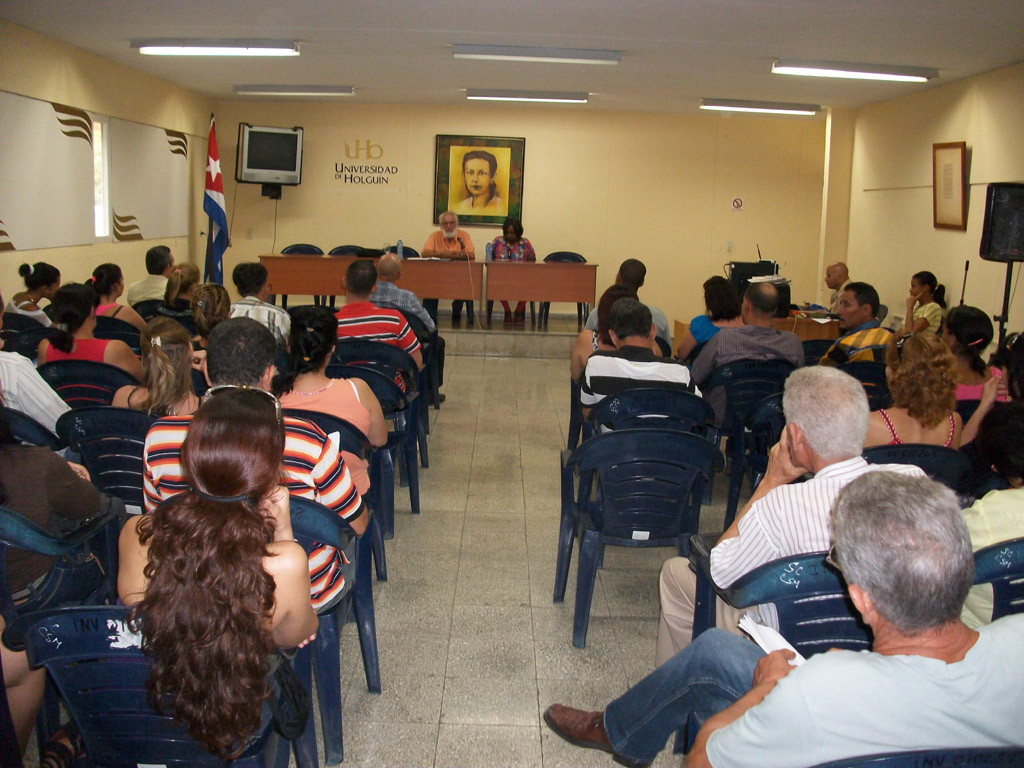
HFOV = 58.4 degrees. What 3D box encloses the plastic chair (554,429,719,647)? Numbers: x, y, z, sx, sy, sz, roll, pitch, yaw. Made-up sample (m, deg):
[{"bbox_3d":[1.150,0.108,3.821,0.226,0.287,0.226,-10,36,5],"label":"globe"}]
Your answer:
[{"bbox_3d":[0.466,0.516,3.498,0.570,0.830,0.560,2,11,-1],"label":"plastic chair"}]

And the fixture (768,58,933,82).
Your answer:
[{"bbox_3d":[2.508,-2.318,6.735,1.232,0.096,0.151,2,11,-1],"label":"fixture"}]

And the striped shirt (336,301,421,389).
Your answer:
[{"bbox_3d":[-0.840,-0.211,5.295,0.580,0.600,0.320,2,11,-1],"label":"striped shirt"}]

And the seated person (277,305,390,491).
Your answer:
[{"bbox_3d":[-0.761,0.237,3.821,0.505,1.212,0.808,2,11,-1],"label":"seated person"}]

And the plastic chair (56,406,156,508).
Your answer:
[{"bbox_3d":[-1.442,0.433,3.680,0.565,0.823,0.535,2,11,3],"label":"plastic chair"}]

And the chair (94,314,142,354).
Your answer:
[{"bbox_3d":[-2.577,-0.071,6.090,0.570,0.830,0.560,3,11,9],"label":"chair"}]

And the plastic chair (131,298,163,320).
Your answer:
[{"bbox_3d":[-2.640,-0.260,7.164,0.570,0.830,0.560,2,11,-1],"label":"plastic chair"}]

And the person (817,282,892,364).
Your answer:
[{"bbox_3d":[1.834,0.014,5.156,0.500,1.230,0.760,-1,11,-14],"label":"person"}]

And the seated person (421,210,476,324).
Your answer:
[{"bbox_3d":[-0.743,-1.375,10.725,0.600,1.290,0.680,1,11,-1],"label":"seated person"}]

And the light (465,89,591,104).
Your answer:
[{"bbox_3d":[0.157,-2.893,9.202,1.232,0.096,0.151,2,11,-1],"label":"light"}]

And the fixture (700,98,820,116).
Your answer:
[{"bbox_3d":[2.541,-2.827,9.359,1.240,0.090,0.150,1,11,-1],"label":"fixture"}]

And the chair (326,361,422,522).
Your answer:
[{"bbox_3d":[-0.744,0.287,4.433,0.570,0.830,0.560,2,11,3],"label":"chair"}]

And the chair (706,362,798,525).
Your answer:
[{"bbox_3d":[1.283,0.227,5.180,0.570,0.830,0.560,2,11,-1],"label":"chair"}]

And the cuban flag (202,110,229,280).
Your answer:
[{"bbox_3d":[-3.394,-2.008,10.482,0.300,2.140,0.270,1,11,-1],"label":"cuban flag"}]

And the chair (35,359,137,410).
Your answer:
[{"bbox_3d":[-1.924,0.252,4.457,0.570,0.830,0.560,2,11,4],"label":"chair"}]

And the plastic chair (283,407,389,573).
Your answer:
[{"bbox_3d":[-0.792,0.448,3.567,0.570,0.830,0.560,2,11,2],"label":"plastic chair"}]

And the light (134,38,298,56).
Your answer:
[{"bbox_3d":[-2.151,-2.459,6.687,1.232,0.096,0.151,2,11,-1],"label":"light"}]

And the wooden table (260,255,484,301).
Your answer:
[{"bbox_3d":[-1.518,-1.040,10.272,2.420,0.739,0.600,2,11,-1],"label":"wooden table"}]

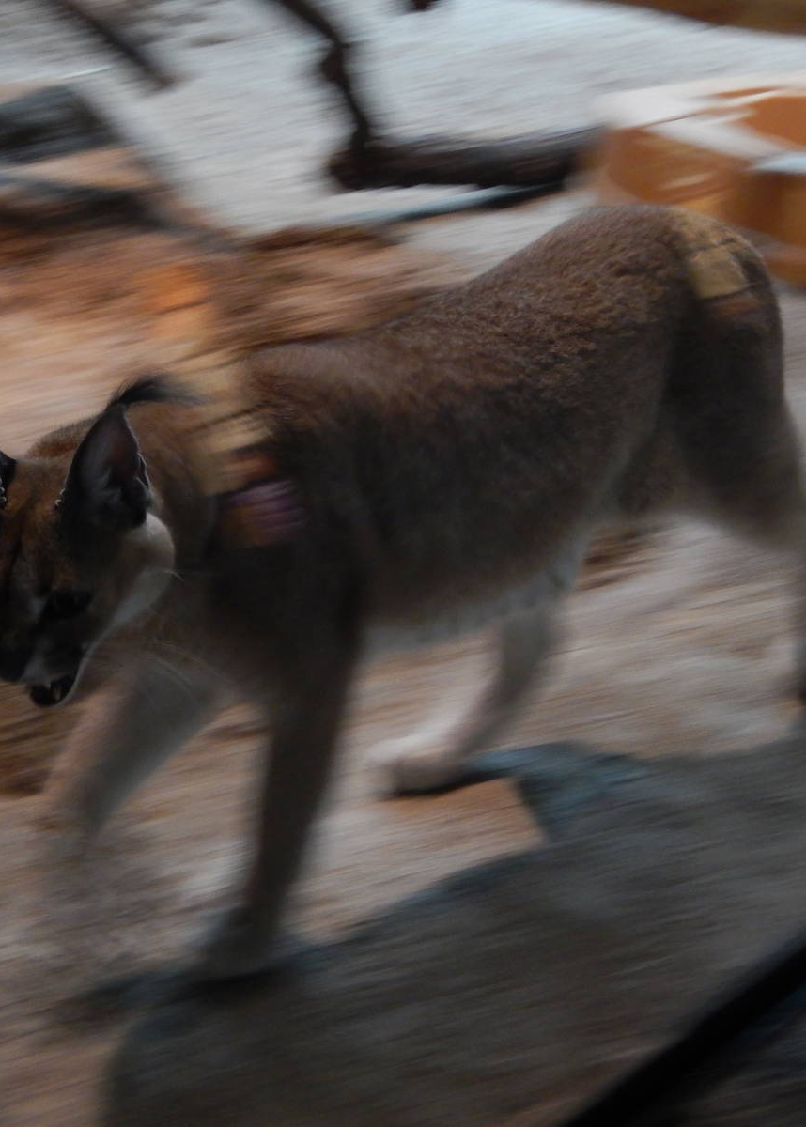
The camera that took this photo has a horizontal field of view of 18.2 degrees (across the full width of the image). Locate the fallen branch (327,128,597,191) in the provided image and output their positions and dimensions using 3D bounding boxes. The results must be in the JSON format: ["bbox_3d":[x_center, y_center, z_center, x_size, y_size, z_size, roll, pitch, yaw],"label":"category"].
[{"bbox_3d":[0.098,-0.670,4.170,0.460,0.090,0.100,-9,22,-23],"label":"fallen branch"}]

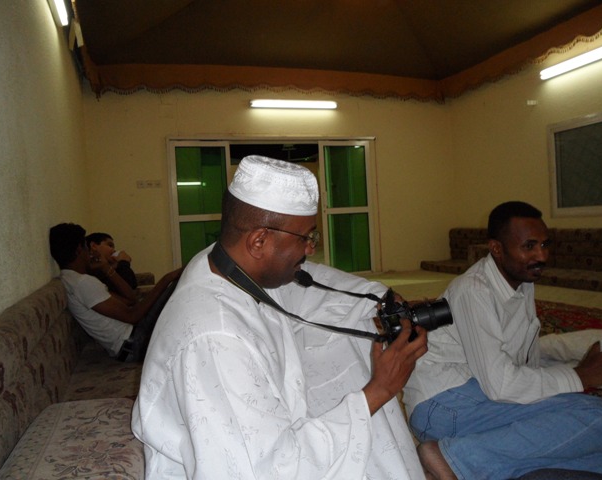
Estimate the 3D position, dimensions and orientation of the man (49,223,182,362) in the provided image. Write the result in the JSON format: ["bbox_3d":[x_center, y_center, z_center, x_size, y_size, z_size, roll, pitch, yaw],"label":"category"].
[{"bbox_3d":[-0.878,0.290,2.644,0.820,0.800,0.520,-4,2,-18],"label":"man"}]

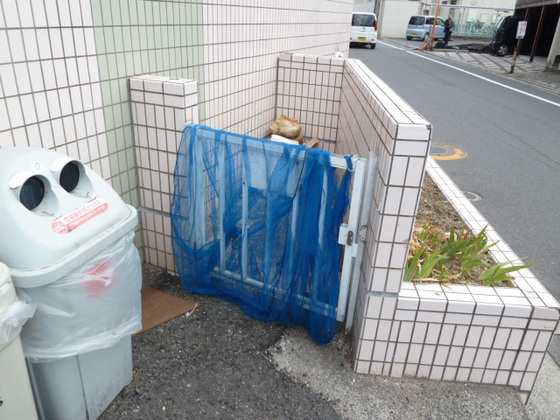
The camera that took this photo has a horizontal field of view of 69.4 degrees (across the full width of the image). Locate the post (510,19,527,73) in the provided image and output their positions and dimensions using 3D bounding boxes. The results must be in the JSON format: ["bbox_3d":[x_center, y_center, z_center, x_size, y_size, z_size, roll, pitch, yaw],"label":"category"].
[{"bbox_3d":[7.282,-5.013,12.400,0.260,1.450,0.070,10,26,15],"label":"post"}]

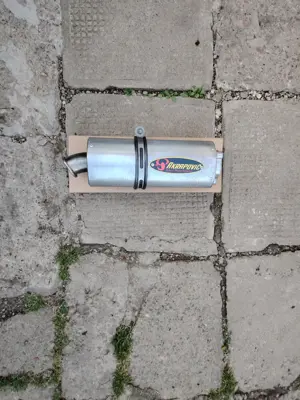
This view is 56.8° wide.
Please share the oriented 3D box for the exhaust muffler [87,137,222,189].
[{"bbox_3d":[0.014,-0.107,0.795,0.390,0.106,0.150,1,88,0],"label":"exhaust muffler"}]

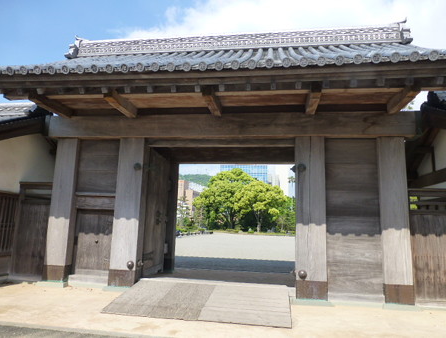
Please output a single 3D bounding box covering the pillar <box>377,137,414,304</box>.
[{"bbox_3d":[3.531,1.012,6.518,0.518,3.338,0.420,0,-9,9],"label":"pillar"}]

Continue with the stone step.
[{"bbox_3d":[-2.821,2.424,6.812,0.980,0.208,0.295,1,-9,8],"label":"stone step"}]

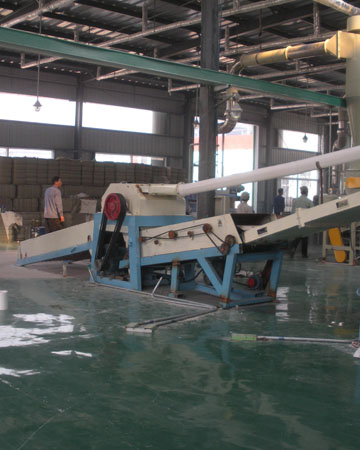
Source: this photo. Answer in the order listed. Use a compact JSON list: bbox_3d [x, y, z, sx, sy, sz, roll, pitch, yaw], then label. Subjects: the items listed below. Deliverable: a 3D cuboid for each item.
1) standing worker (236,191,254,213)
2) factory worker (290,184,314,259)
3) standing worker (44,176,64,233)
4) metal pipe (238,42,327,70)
[{"bbox_3d":[1.650,-0.045,15.850,0.450,1.570,0.300,2,3,5],"label":"standing worker"},{"bbox_3d":[2.940,-0.050,14.950,0.540,1.700,0.380,2,3,5],"label":"factory worker"},{"bbox_3d":[-2.800,-0.200,13.850,0.500,1.730,0.330,5,5,43],"label":"standing worker"},{"bbox_3d":[2.360,-3.930,14.600,0.260,0.260,2.600,-1,4,-41],"label":"metal pipe"}]

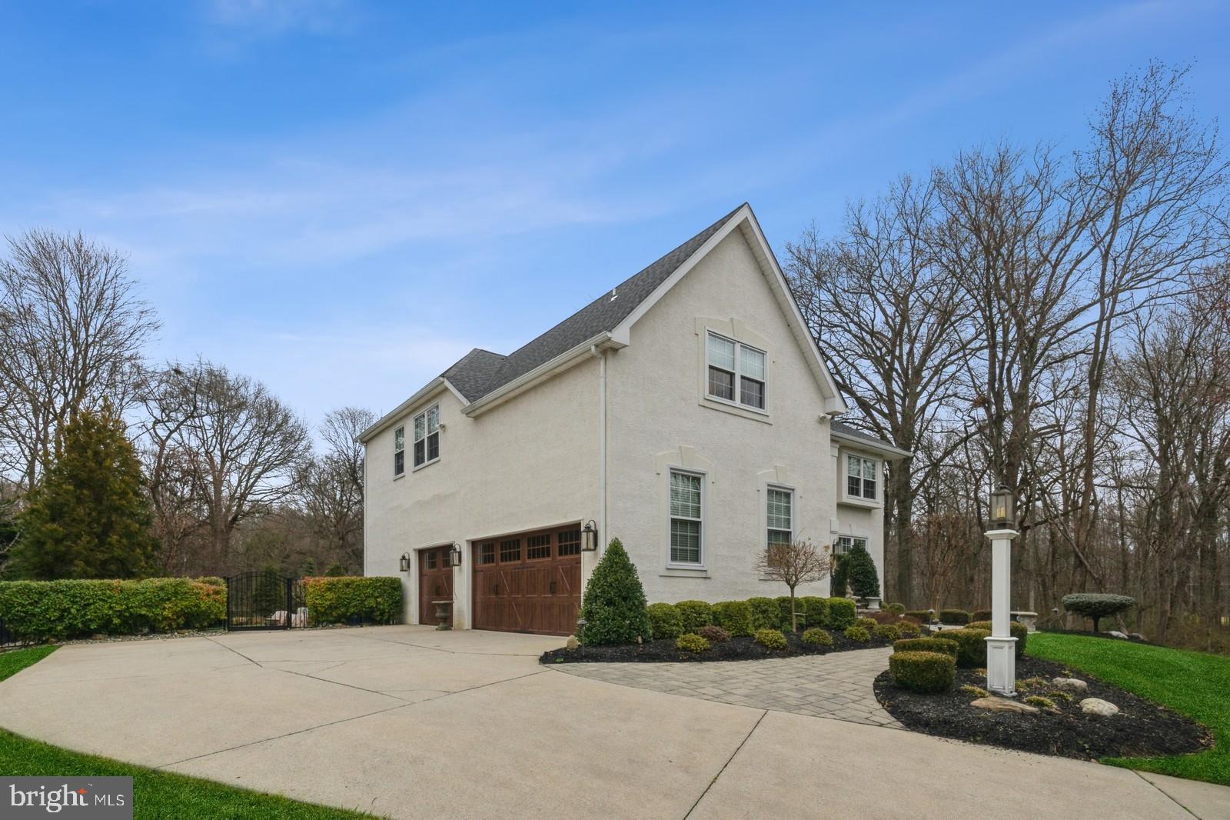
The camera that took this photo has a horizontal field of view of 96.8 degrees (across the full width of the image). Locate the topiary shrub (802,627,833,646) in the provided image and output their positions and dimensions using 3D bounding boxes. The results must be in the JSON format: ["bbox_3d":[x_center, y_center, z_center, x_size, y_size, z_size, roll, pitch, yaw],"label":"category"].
[{"bbox_3d":[3.323,3.733,9.000,0.530,0.330,0.500,-5,-14,20],"label":"topiary shrub"}]

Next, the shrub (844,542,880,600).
[{"bbox_3d":[7.485,4.930,16.500,1.070,1.900,1.050,-6,-15,24],"label":"shrub"}]

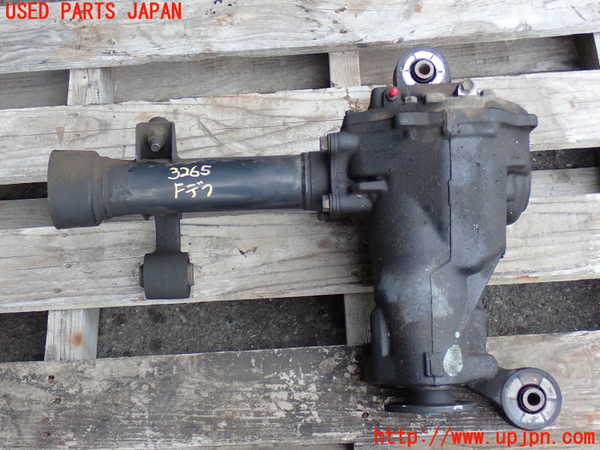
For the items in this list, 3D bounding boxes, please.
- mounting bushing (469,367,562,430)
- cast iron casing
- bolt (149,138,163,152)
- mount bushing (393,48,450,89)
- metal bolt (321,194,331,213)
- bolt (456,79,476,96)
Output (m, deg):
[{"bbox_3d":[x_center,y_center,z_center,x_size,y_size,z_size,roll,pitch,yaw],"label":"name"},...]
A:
[{"bbox_3d":[0.225,0.186,0.988,0.092,0.050,0.063,-2,72,6],"label":"mounting bushing"},{"bbox_3d":[0.147,0.013,1.038,0.228,0.190,0.332,-2,72,6],"label":"cast iron casing"},{"bbox_3d":[-0.172,-0.095,1.115,0.015,0.015,0.020,0,37,0],"label":"bolt"},{"bbox_3d":[0.148,-0.173,1.119,0.062,0.050,0.062,-2,72,6],"label":"mount bushing"},{"bbox_3d":[0.029,-0.024,1.050,0.011,0.019,0.019,-2,72,6],"label":"metal bolt"},{"bbox_3d":[0.193,-0.159,1.080,0.021,0.016,0.019,-1,72,3],"label":"bolt"}]

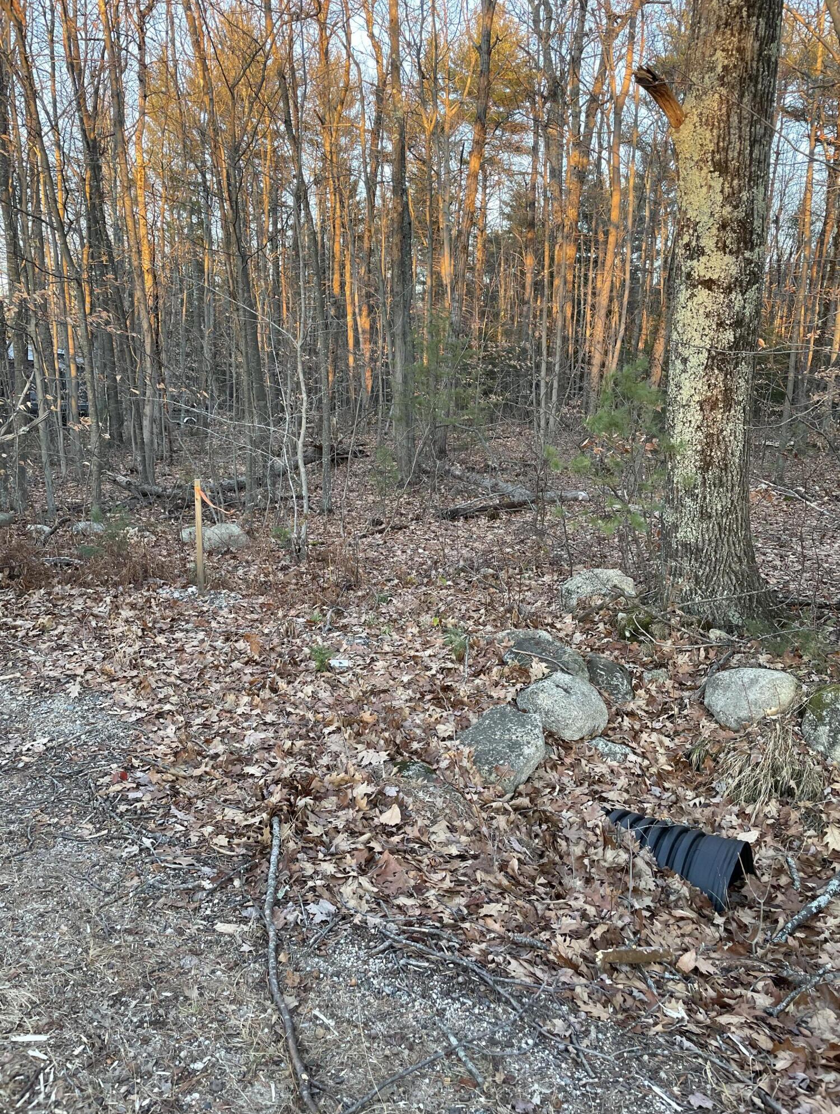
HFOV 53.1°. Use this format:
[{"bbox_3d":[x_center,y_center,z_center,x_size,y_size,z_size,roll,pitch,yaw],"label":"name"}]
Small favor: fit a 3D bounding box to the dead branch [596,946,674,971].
[{"bbox_3d":[0.595,1.105,2.321,0.210,0.045,0.045,0,11,0],"label":"dead branch"}]

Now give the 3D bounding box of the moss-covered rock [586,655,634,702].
[{"bbox_3d":[0.942,0.599,4.127,0.250,0.190,0.230,7,13,34],"label":"moss-covered rock"}]

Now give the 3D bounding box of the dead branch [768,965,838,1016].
[{"bbox_3d":[1.000,1.135,2.203,0.280,0.050,0.050,-7,13,-32],"label":"dead branch"}]

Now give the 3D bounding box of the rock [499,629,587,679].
[{"bbox_3d":[0.677,0.527,4.504,0.480,0.200,0.350,6,13,29],"label":"rock"}]

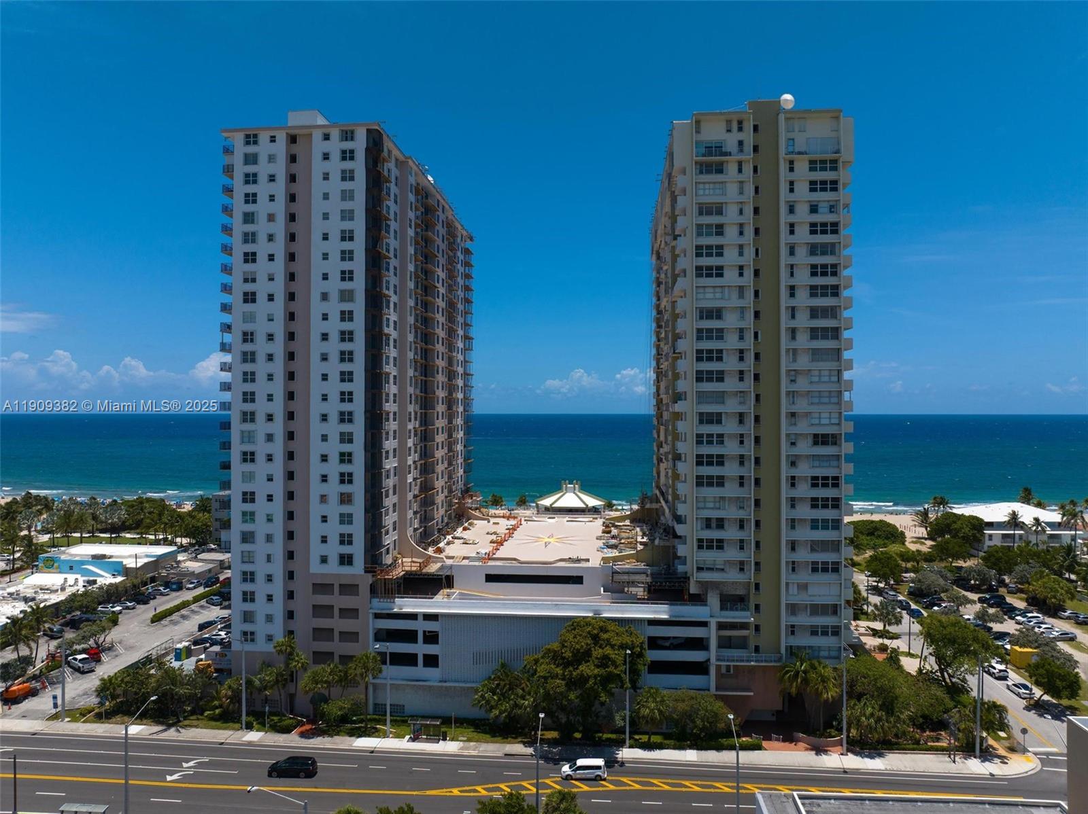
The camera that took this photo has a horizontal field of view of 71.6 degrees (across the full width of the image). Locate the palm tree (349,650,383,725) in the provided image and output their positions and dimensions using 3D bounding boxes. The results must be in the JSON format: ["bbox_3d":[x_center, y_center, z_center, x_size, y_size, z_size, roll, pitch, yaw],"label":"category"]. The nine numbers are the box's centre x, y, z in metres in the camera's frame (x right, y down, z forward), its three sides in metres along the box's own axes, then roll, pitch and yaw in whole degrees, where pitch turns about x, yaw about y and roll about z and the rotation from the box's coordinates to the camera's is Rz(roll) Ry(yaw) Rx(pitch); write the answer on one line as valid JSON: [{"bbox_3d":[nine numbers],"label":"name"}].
[{"bbox_3d":[-21.931,34.790,93.015,4.194,9.082,4.194,0,0,6],"label":"palm tree"}]

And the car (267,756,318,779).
[{"bbox_3d":[-26.172,37.529,79.012,4.950,1.740,1.930,0,0,5],"label":"car"}]

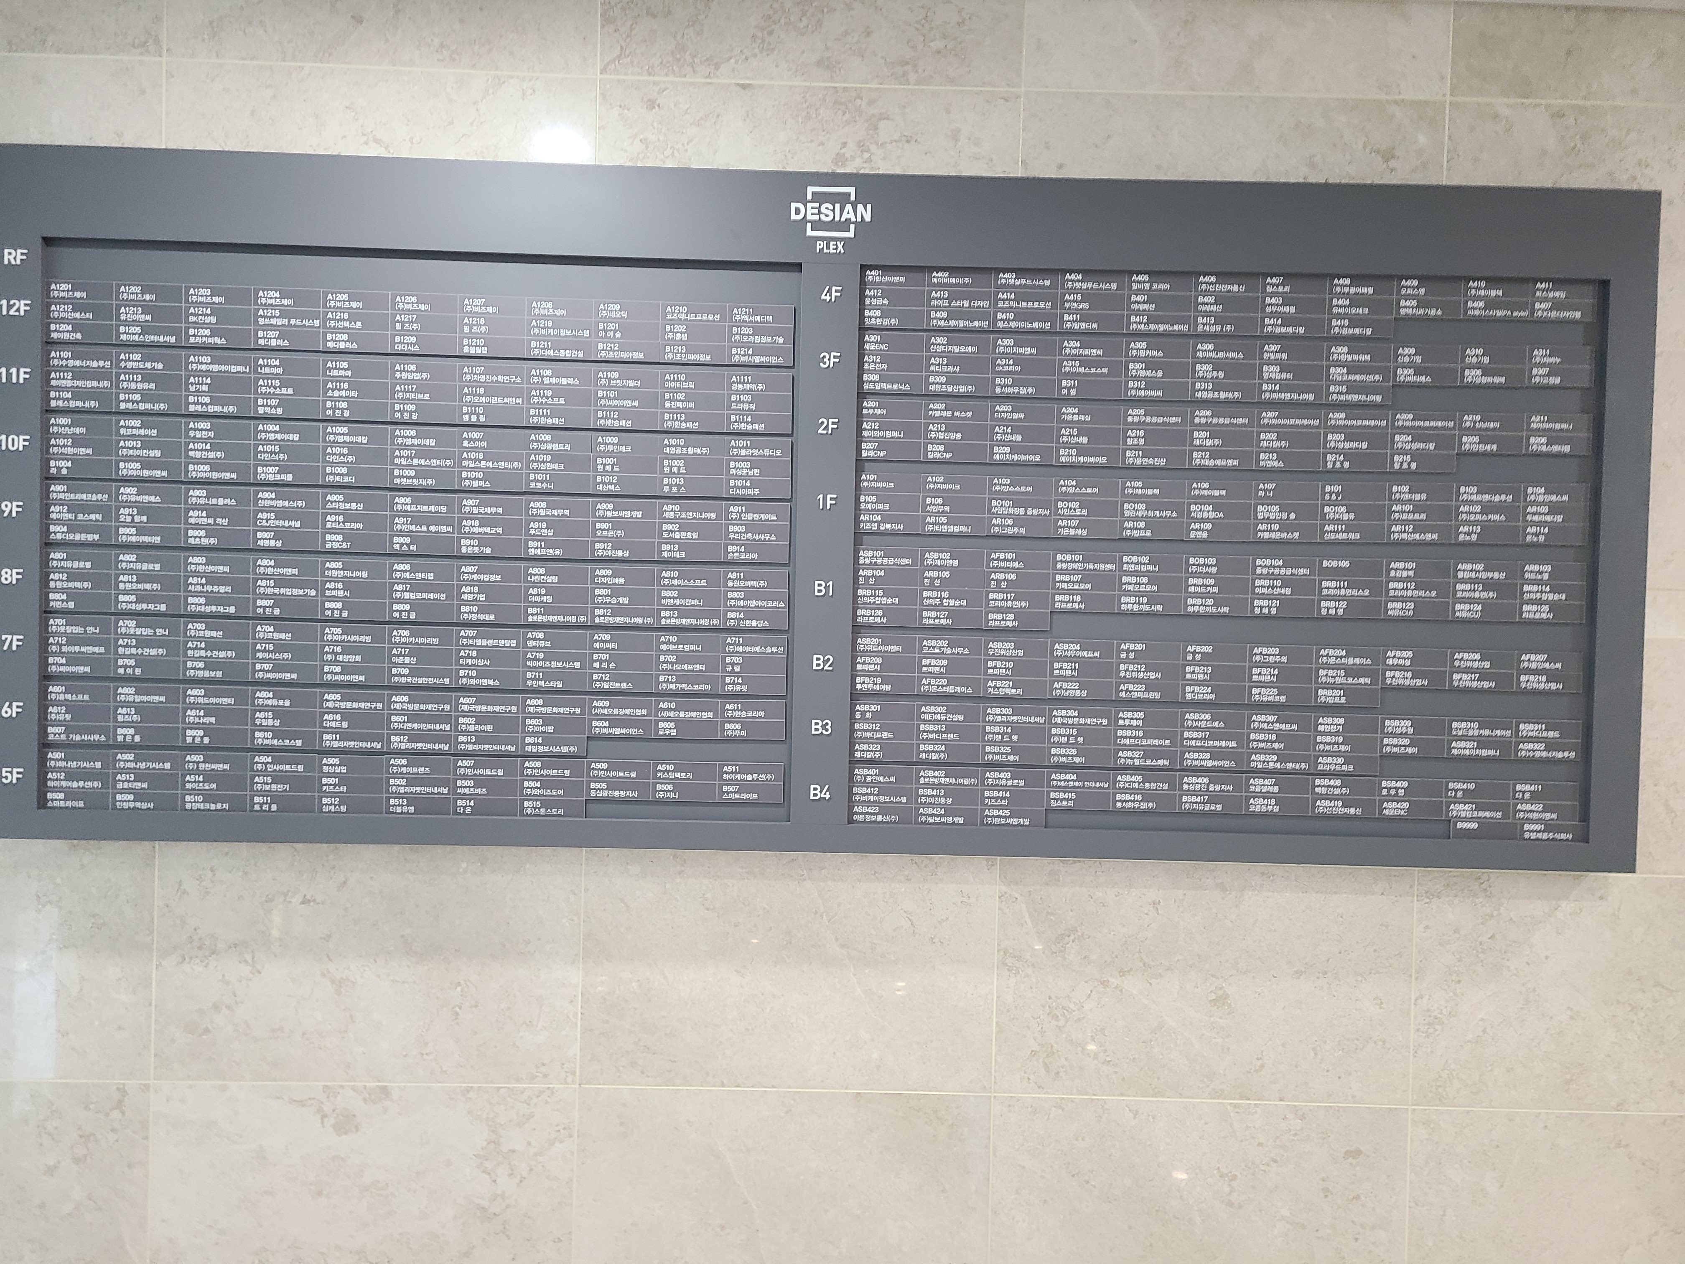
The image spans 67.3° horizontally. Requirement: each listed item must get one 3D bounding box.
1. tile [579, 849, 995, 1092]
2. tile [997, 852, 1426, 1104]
[{"bbox_3d":[-0.091,0.574,2.145,0.700,0.400,0.020,1,1,-1],"label":"tile"},{"bbox_3d":[0.613,0.592,2.155,0.700,0.400,0.020,1,1,-1],"label":"tile"}]

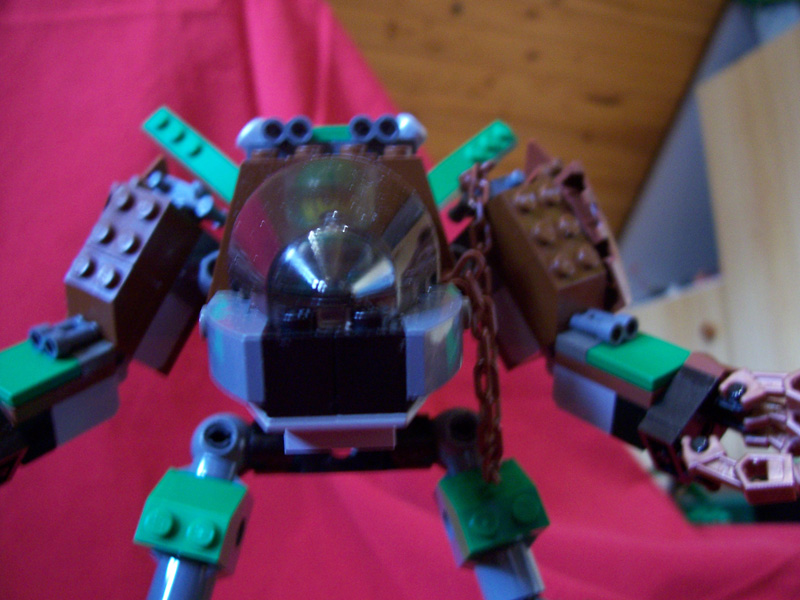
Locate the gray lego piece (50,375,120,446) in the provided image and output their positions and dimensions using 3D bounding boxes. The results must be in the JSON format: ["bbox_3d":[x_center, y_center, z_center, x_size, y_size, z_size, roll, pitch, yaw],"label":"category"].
[{"bbox_3d":[-0.073,0.021,0.169,0.016,0.011,0.016,17,28,26],"label":"gray lego piece"}]

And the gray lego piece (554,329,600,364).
[{"bbox_3d":[0.043,0.009,0.179,0.016,0.003,0.008,-24,34,-39],"label":"gray lego piece"}]

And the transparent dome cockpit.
[{"bbox_3d":[-0.009,-0.009,0.100,0.028,0.019,0.027,-3,20,-4],"label":"transparent dome cockpit"}]

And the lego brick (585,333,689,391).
[{"bbox_3d":[0.052,0.013,0.171,0.016,0.003,0.016,-24,34,-39],"label":"lego brick"}]

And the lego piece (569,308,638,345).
[{"bbox_3d":[0.046,0.005,0.176,0.010,0.005,0.010,-24,34,-39],"label":"lego piece"}]

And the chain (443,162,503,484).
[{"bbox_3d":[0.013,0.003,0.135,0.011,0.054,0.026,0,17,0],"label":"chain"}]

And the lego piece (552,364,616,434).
[{"bbox_3d":[0.046,0.019,0.180,0.016,0.011,0.016,-24,34,-39],"label":"lego piece"}]

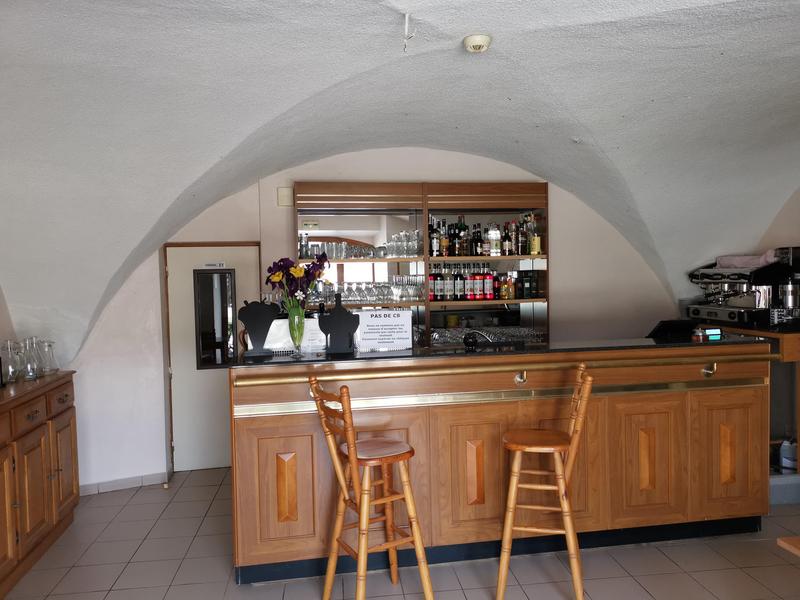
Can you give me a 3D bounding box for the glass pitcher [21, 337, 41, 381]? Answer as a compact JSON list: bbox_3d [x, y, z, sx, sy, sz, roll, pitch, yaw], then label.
[{"bbox_3d":[-2.293,0.354,3.867,0.105,0.267,0.105,-2,3,-10],"label":"glass pitcher"}]

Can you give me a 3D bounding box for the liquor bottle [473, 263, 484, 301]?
[{"bbox_3d":[0.649,-0.149,5.120,0.075,0.305,0.075,-2,3,-7],"label":"liquor bottle"}]

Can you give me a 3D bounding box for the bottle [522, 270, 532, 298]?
[{"bbox_3d":[1.044,-0.124,5.118,0.070,0.220,0.070,-2,3,-10],"label":"bottle"}]

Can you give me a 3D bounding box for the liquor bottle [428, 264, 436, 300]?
[{"bbox_3d":[0.251,-0.147,5.244,0.077,0.314,0.077,-2,3,-9],"label":"liquor bottle"}]

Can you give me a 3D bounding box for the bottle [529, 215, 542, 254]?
[{"bbox_3d":[1.111,-0.535,5.111,0.084,0.338,0.084,-2,3,-10],"label":"bottle"}]

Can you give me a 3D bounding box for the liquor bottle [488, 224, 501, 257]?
[{"bbox_3d":[0.814,-0.505,5.302,0.084,0.273,0.084,-2,3,-9],"label":"liquor bottle"}]

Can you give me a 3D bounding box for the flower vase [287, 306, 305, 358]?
[{"bbox_3d":[-0.561,0.174,3.390,0.093,0.270,0.093,-2,3,-7],"label":"flower vase"}]

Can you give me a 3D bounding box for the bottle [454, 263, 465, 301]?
[{"bbox_3d":[0.483,-0.146,5.080,0.074,0.305,0.074,-2,3,-7],"label":"bottle"}]

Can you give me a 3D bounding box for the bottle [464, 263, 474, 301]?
[{"bbox_3d":[0.568,-0.149,5.100,0.074,0.305,0.074,-2,3,-7],"label":"bottle"}]

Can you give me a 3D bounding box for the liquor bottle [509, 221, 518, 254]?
[{"bbox_3d":[0.934,-0.510,5.120,0.068,0.280,0.068,-2,3,-7],"label":"liquor bottle"}]

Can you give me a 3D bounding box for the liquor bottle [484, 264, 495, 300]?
[{"bbox_3d":[0.761,-0.155,5.325,0.079,0.317,0.079,-2,3,-9],"label":"liquor bottle"}]

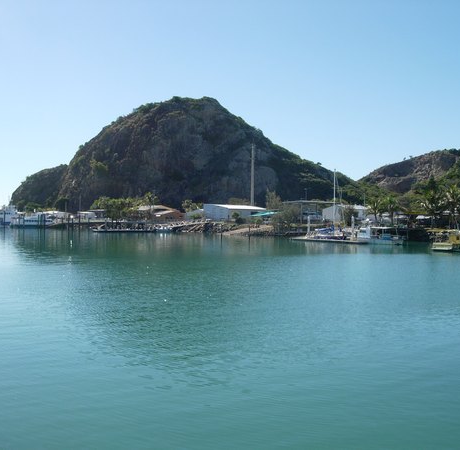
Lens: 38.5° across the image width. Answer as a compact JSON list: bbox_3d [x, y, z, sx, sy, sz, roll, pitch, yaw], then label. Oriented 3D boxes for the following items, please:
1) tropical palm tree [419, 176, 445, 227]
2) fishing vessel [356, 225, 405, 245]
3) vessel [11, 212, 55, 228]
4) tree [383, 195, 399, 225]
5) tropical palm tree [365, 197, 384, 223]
[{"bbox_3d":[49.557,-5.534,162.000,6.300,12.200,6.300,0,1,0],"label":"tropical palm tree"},{"bbox_3d":[31.987,2.125,140.000,10.200,4.200,3.600,0,1,20],"label":"fishing vessel"},{"bbox_3d":[-84.125,-1.927,282.000,19.500,6.800,5.800,0,1,-4],"label":"vessel"},{"bbox_3d":[42.884,-4.008,176.000,4.500,8.200,4.500,0,1,0],"label":"tree"},{"bbox_3d":[38.877,-3.741,176.000,4.800,7.800,4.800,0,1,0],"label":"tropical palm tree"}]

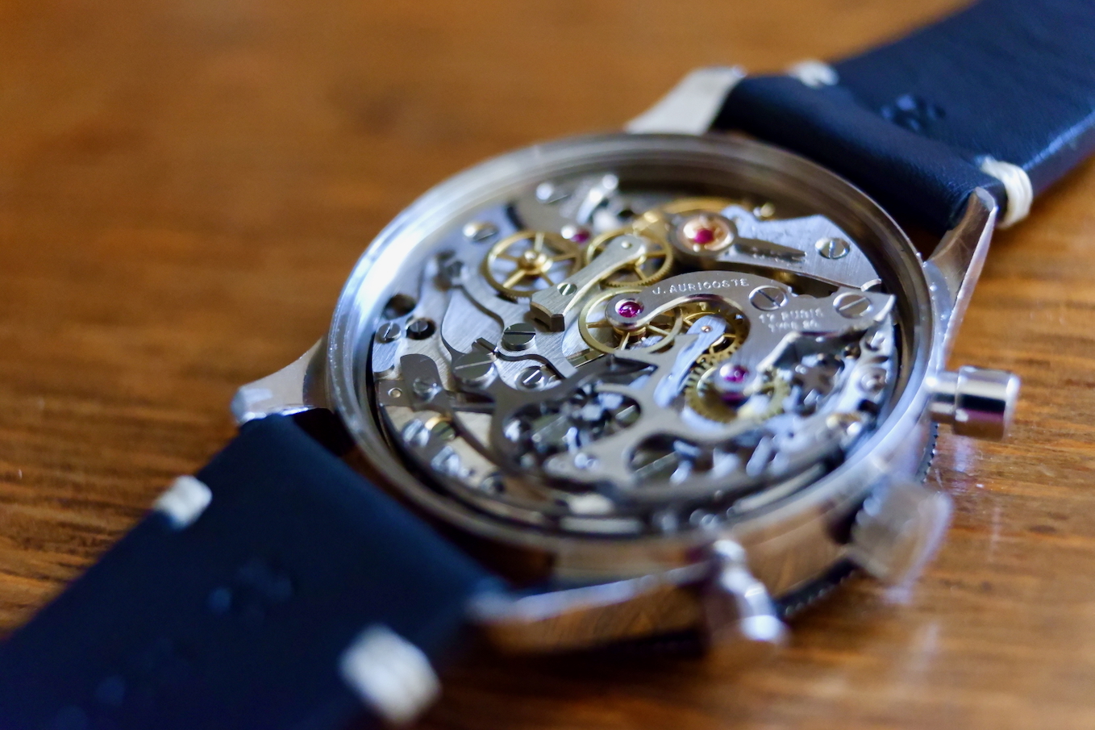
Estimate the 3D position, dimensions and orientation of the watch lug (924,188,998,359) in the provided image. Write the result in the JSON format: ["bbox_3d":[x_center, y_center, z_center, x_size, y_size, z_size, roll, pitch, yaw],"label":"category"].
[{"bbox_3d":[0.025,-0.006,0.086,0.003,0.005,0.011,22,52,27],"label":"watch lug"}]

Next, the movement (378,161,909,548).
[{"bbox_3d":[0.005,-0.001,0.086,0.032,0.005,0.032,-8,44,0],"label":"movement"}]

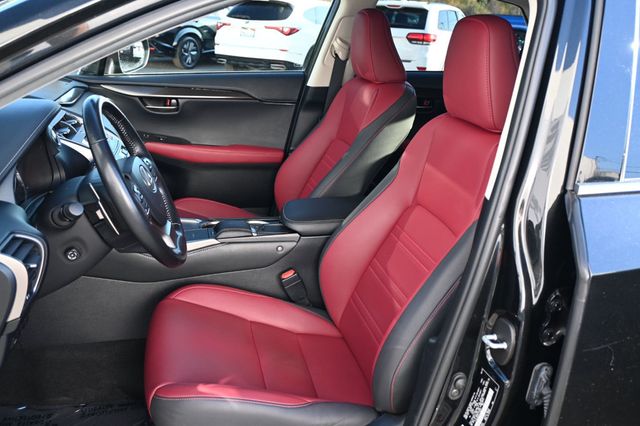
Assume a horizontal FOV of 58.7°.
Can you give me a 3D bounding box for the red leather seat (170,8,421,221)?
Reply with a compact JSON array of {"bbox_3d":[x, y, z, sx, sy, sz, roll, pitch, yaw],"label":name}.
[{"bbox_3d":[-0.115,-0.187,1.980,0.851,0.982,0.543,-4,20,-11],"label":"red leather seat"}]

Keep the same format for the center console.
[{"bbox_3d":[-0.201,0.121,1.665,0.851,0.354,0.246,-4,20,-11],"label":"center console"}]

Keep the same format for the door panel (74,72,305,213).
[{"bbox_3d":[-0.482,-0.235,2.295,0.892,0.651,0.123,-4,20,-11],"label":"door panel"}]

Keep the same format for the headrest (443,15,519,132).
[{"bbox_3d":[0.349,-0.301,1.221,0.118,0.236,0.246,-4,20,-11],"label":"headrest"}]

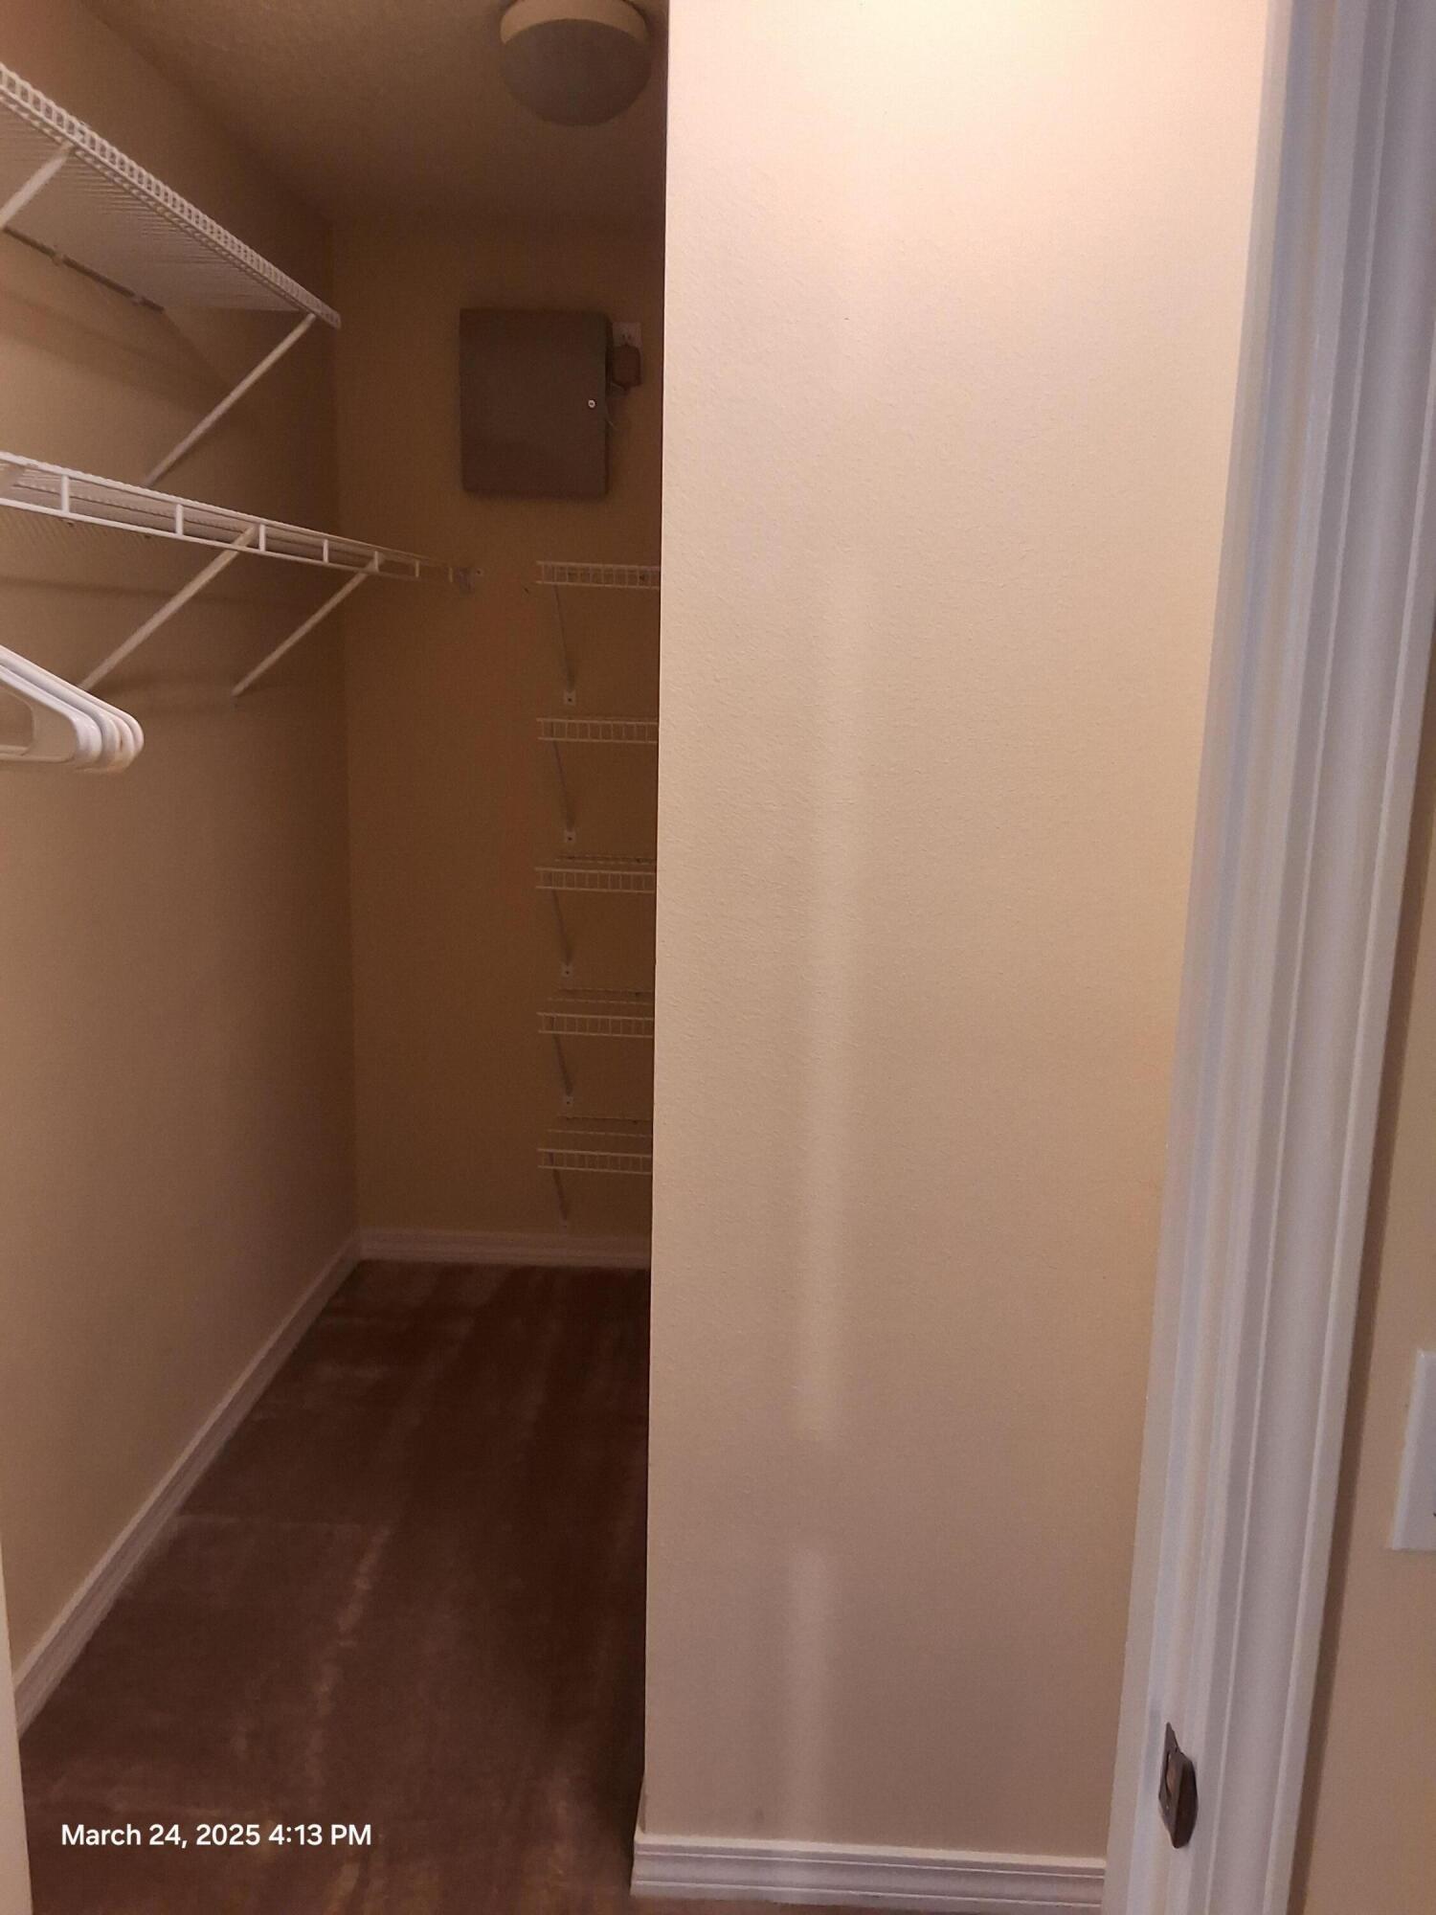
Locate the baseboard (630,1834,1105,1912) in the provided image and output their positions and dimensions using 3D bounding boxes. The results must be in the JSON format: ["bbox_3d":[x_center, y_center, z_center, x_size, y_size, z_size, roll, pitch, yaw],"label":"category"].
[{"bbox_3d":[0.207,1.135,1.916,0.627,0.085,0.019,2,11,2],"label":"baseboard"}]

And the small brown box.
[{"bbox_3d":[-0.405,-1.226,3.447,0.323,0.385,0.090,2,11,2],"label":"small brown box"}]

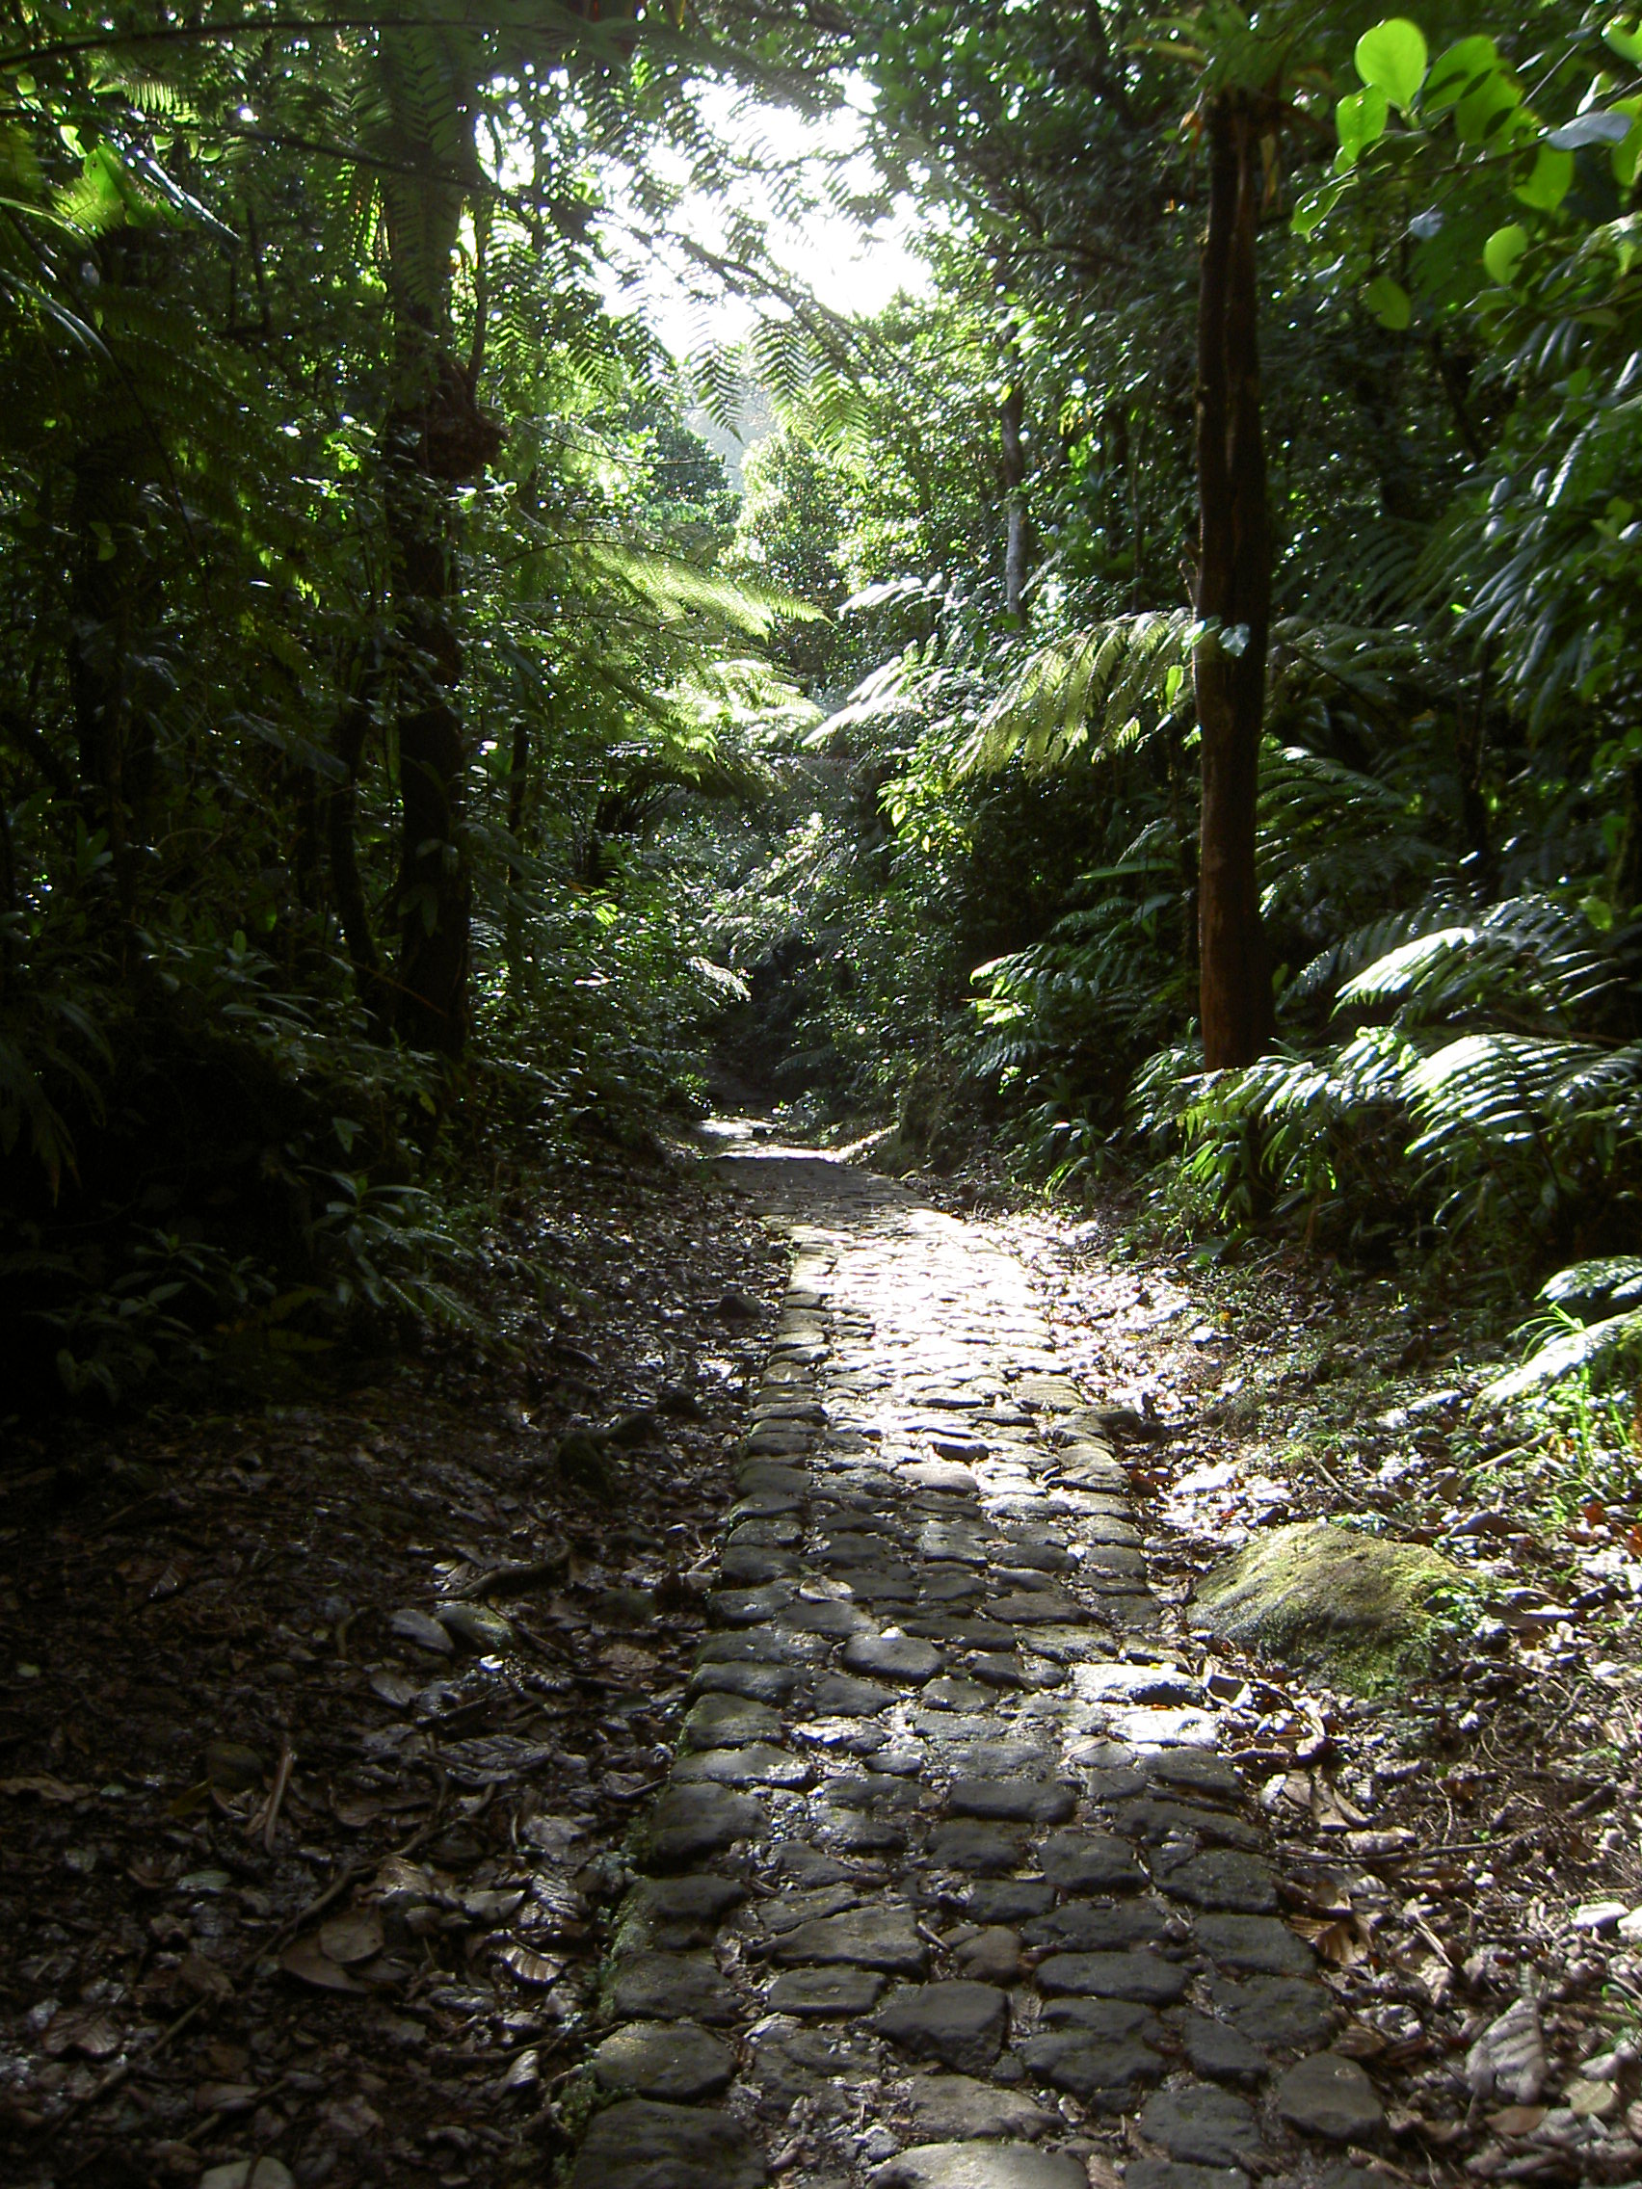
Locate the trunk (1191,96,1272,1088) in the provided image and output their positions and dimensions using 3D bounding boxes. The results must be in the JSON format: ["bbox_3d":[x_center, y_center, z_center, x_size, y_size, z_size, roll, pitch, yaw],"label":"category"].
[{"bbox_3d":[1.614,-1.801,8.400,0.280,4.200,0.280,0,5,0],"label":"trunk"}]

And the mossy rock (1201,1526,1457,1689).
[{"bbox_3d":[1.014,1.014,4.300,0.530,0.240,0.420,1,6,13],"label":"mossy rock"}]

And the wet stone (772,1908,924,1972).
[{"bbox_3d":[0.040,1.212,3.080,0.210,0.070,0.140,-1,6,-6],"label":"wet stone"}]

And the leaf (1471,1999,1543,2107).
[{"bbox_3d":[0.879,1.228,2.760,0.100,0.040,0.180,7,22,17],"label":"leaf"}]

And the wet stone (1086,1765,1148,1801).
[{"bbox_3d":[0.497,1.159,3.620,0.100,0.040,0.105,0,6,0],"label":"wet stone"}]

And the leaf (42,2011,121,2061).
[{"bbox_3d":[-1.020,1.299,2.966,0.105,0.035,0.085,-2,5,-19],"label":"leaf"}]

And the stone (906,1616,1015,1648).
[{"bbox_3d":[0.289,1.119,4.458,0.220,0.055,0.135,0,5,0],"label":"stone"}]

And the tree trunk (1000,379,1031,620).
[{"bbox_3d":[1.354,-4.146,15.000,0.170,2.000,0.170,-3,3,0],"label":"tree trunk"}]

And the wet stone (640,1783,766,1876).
[{"bbox_3d":[-0.194,1.208,3.527,0.200,0.100,0.190,0,5,0],"label":"wet stone"}]

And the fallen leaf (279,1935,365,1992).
[{"bbox_3d":[-0.742,1.294,3.200,0.150,0.030,0.090,11,16,42],"label":"fallen leaf"}]

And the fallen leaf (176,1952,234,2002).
[{"bbox_3d":[-0.895,1.284,3.126,0.065,0.025,0.120,-3,5,-35],"label":"fallen leaf"}]

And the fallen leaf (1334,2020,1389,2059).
[{"bbox_3d":[0.723,1.266,2.881,0.075,0.025,0.075,1,5,14],"label":"fallen leaf"}]

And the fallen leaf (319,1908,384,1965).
[{"bbox_3d":[-0.707,1.267,3.240,0.090,0.030,0.120,8,18,26],"label":"fallen leaf"}]

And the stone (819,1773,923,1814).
[{"bbox_3d":[0.084,1.192,3.643,0.170,0.050,0.115,0,5,0],"label":"stone"}]

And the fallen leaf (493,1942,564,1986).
[{"bbox_3d":[-0.430,1.282,3.170,0.110,0.040,0.075,16,27,36],"label":"fallen leaf"}]

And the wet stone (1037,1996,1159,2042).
[{"bbox_3d":[0.377,1.258,2.911,0.155,0.050,0.095,0,5,0],"label":"wet stone"}]

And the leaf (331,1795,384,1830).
[{"bbox_3d":[-0.796,1.233,3.695,0.090,0.030,0.085,-1,5,-11],"label":"leaf"}]

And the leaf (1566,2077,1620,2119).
[{"bbox_3d":[0.955,1.241,2.660,0.055,0.020,0.085,8,14,37],"label":"leaf"}]

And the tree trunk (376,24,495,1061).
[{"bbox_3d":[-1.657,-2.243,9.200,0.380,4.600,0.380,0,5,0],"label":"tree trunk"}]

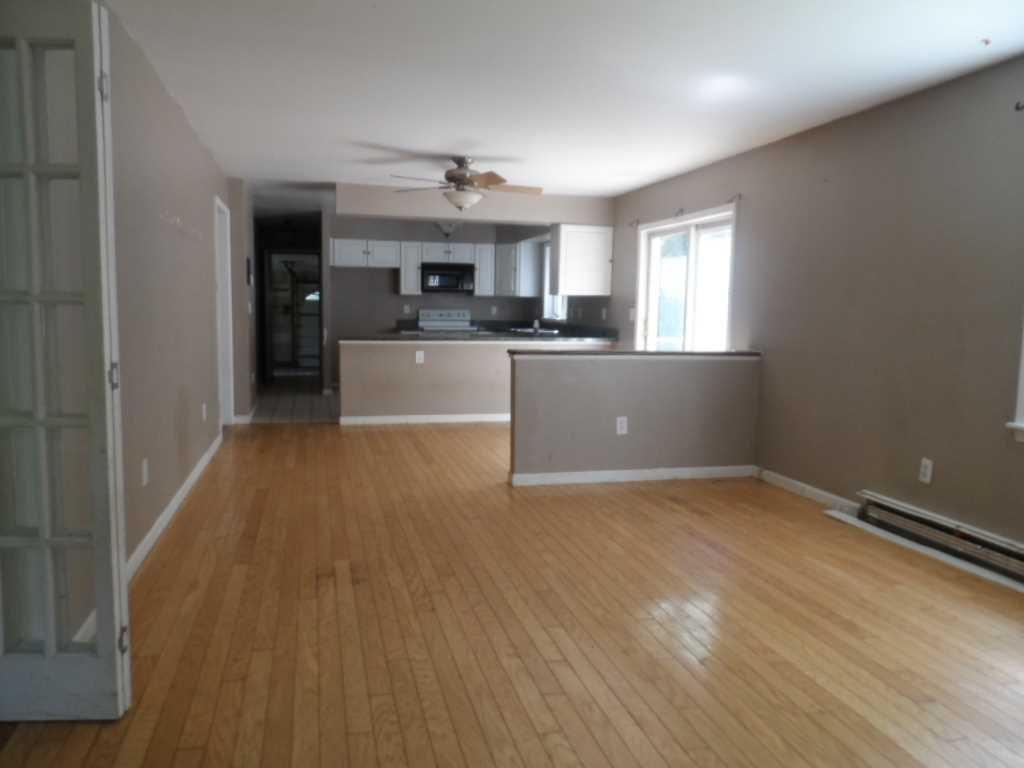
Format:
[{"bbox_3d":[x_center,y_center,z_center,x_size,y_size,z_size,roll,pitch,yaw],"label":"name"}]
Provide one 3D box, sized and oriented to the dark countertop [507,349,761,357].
[{"bbox_3d":[0.908,-0.224,5.078,1.910,0.030,0.150,0,6,-16],"label":"dark countertop"}]

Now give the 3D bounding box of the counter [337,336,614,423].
[{"bbox_3d":[-0.407,-0.065,7.814,2.916,0.887,0.643,0,6,-15],"label":"counter"}]

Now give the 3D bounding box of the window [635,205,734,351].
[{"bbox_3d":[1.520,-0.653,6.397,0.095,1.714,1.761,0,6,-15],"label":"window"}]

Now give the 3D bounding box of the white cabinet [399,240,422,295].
[{"bbox_3d":[-1.463,-1.647,10.196,0.303,0.750,0.315,0,6,-15],"label":"white cabinet"}]

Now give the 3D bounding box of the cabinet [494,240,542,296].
[{"bbox_3d":[0.060,-1.642,10.272,0.600,0.765,0.600,1,6,-2],"label":"cabinet"}]

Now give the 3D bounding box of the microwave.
[{"bbox_3d":[-0.945,-1.496,10.134,0.760,0.420,0.390,0,6,-16],"label":"microwave"}]

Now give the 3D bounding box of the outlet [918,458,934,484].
[{"bbox_3d":[2.244,0.472,3.849,0.010,0.122,0.077,0,6,-16],"label":"outlet"}]

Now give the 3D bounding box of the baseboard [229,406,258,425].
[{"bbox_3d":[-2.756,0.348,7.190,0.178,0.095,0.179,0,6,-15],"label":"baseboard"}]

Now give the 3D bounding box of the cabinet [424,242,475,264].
[{"bbox_3d":[-0.931,-1.859,10.133,0.755,0.300,0.320,0,6,-16],"label":"cabinet"}]

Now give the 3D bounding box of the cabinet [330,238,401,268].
[{"bbox_3d":[-2.032,-1.792,9.834,0.930,0.375,0.320,0,6,-16],"label":"cabinet"}]

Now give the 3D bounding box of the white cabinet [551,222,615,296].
[{"bbox_3d":[0.768,-1.358,7.849,0.613,0.750,0.322,0,6,-15],"label":"white cabinet"}]

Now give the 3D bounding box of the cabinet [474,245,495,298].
[{"bbox_3d":[-0.434,-1.655,10.480,0.324,0.750,0.315,0,6,-15],"label":"cabinet"}]

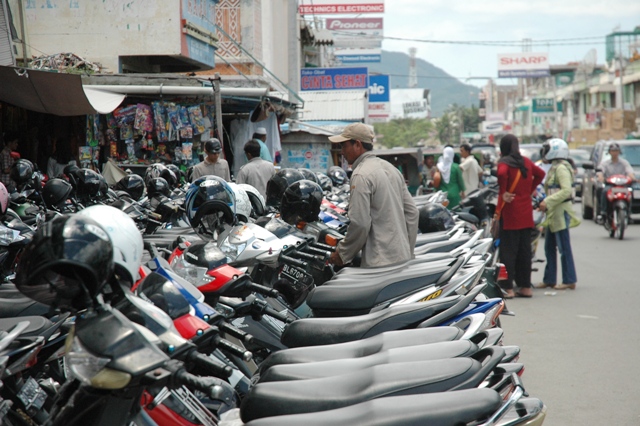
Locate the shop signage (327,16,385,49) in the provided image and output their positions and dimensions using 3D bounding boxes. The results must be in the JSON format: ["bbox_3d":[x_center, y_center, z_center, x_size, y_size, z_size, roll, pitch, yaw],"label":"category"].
[{"bbox_3d":[1.110,-5.805,60.000,1.800,1.000,0.150,-1,2,4],"label":"shop signage"}]

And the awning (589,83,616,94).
[{"bbox_3d":[17.476,-7.674,115.000,1.100,0.700,4.000,-1,2,2],"label":"awning"}]

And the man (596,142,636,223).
[{"bbox_3d":[4.693,-0.484,29.600,0.620,1.280,0.780,-1,2,4],"label":"man"}]

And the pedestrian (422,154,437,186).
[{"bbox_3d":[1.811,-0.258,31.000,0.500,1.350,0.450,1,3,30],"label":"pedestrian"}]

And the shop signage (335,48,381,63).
[{"bbox_3d":[1.249,-5.319,63.000,1.600,0.480,0.150,-1,2,4],"label":"shop signage"}]

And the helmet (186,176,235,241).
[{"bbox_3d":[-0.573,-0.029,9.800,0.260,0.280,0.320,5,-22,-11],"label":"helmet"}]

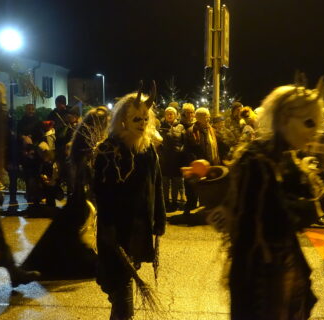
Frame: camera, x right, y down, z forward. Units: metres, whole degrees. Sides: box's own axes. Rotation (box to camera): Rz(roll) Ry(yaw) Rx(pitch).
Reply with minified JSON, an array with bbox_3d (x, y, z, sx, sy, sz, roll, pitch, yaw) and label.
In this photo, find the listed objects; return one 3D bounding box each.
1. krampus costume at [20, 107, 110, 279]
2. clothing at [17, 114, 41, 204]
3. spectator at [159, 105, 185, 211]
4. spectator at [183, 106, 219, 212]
[{"bbox_3d":[-0.960,0.303,5.632,0.780,1.635,0.650,0,5,5],"label":"krampus costume"},{"bbox_3d":[-2.146,-0.003,9.000,0.440,1.452,0.320,-1,5,-8],"label":"clothing"},{"bbox_3d":[0.154,-0.042,9.086,0.500,1.708,0.360,0,5,-5],"label":"spectator"},{"bbox_3d":[0.622,-0.002,8.825,0.540,1.674,0.380,1,5,15],"label":"spectator"}]

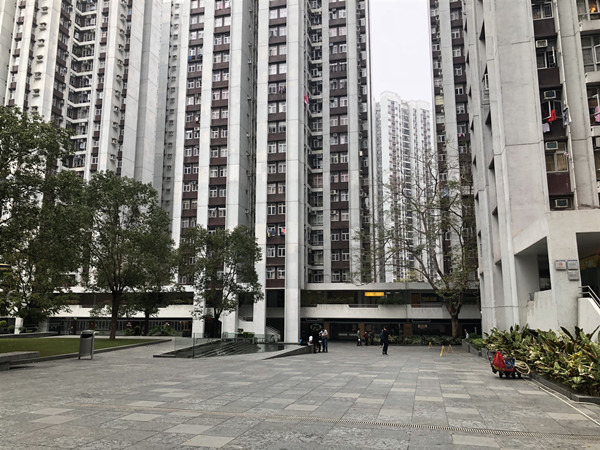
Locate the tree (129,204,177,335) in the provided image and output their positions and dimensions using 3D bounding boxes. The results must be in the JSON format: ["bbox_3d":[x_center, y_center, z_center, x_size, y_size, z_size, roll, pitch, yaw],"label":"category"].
[{"bbox_3d":[-15.896,4.631,51.977,5.620,13.960,5.800,3,-10,-17],"label":"tree"}]

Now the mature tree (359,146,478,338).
[{"bbox_3d":[12.556,1.725,51.479,12.080,20.320,11.000,-2,-10,14],"label":"mature tree"}]

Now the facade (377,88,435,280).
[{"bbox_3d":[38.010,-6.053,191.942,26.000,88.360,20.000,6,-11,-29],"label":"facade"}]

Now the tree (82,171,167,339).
[{"bbox_3d":[-13.799,2.183,38.193,6.340,13.240,6.600,4,-11,-20],"label":"tree"}]

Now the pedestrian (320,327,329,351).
[{"bbox_3d":[1.673,7.857,33.142,0.420,1.680,0.520,5,-11,-25],"label":"pedestrian"}]

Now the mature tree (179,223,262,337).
[{"bbox_3d":[-8.636,6.106,52.736,8.670,11.840,8.200,2,-10,-9],"label":"mature tree"}]

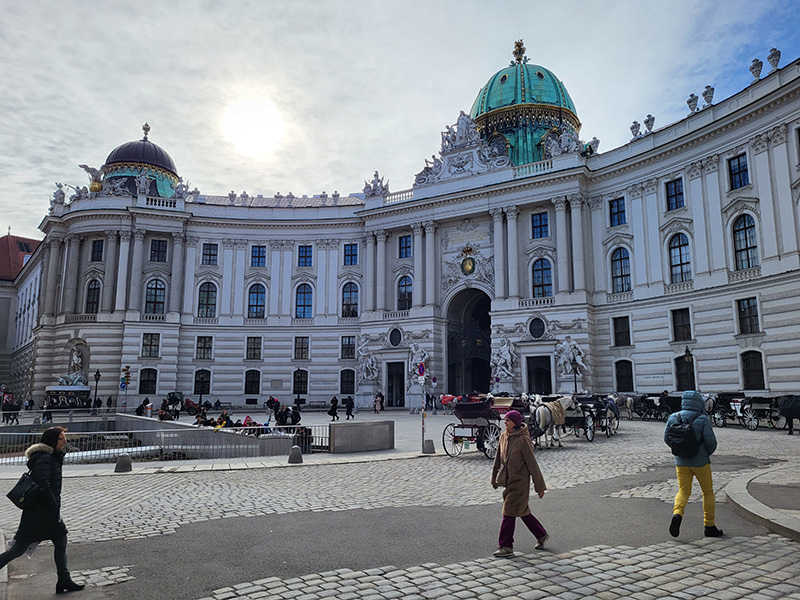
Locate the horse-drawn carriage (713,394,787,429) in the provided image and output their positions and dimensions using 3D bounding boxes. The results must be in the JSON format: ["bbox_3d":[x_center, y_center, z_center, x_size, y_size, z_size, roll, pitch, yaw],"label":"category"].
[{"bbox_3d":[17.432,5.650,30.089,1.650,1.750,3.200,2,-10,-13],"label":"horse-drawn carriage"}]

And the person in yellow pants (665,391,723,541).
[{"bbox_3d":[3.613,2.010,7.412,0.620,1.760,0.580,9,-13,-41],"label":"person in yellow pants"}]

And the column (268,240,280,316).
[{"bbox_3d":[-13.888,-2.466,66.768,1.200,8.500,0.600,0,-9,-1],"label":"column"}]

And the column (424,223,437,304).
[{"bbox_3d":[3.342,-3.867,62.374,1.200,8.986,1.200,-6,-11,32],"label":"column"}]

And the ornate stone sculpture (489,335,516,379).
[{"bbox_3d":[9.601,5.350,55.801,2.300,4.216,1.500,-6,-11,32],"label":"ornate stone sculpture"}]

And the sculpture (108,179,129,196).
[{"bbox_3d":[-30.835,-12.298,65.822,1.900,2.120,1.200,-1,-10,5],"label":"sculpture"}]

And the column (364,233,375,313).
[{"bbox_3d":[-3.169,-3.001,63.155,1.000,8.640,1.000,0,-9,0],"label":"column"}]

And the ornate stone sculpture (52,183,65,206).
[{"bbox_3d":[-38.737,-11.985,68.261,1.250,2.600,1.200,-9,-13,44],"label":"ornate stone sculpture"}]

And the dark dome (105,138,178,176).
[{"bbox_3d":[-33.321,-18.758,77.969,8.800,4.450,8.800,-1,-10,7],"label":"dark dome"}]

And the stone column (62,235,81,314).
[{"bbox_3d":[-36.742,-2.958,67.169,1.300,9.142,1.300,-1,-10,10],"label":"stone column"}]

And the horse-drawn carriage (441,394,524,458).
[{"bbox_3d":[2.987,4.019,18.999,1.650,1.850,3.200,-7,-12,37],"label":"horse-drawn carriage"}]

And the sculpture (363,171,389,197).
[{"bbox_3d":[-2.543,-12.567,65.015,2.300,2.700,1.500,-6,-11,32],"label":"sculpture"}]

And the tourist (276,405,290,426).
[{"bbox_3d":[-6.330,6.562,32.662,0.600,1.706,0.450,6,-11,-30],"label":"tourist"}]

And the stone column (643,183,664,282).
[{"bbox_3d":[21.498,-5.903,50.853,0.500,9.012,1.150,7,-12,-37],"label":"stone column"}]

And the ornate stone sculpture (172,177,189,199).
[{"bbox_3d":[-24.586,-12.605,67.461,1.750,2.510,1.200,3,-10,-16],"label":"ornate stone sculpture"}]

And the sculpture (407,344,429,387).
[{"bbox_3d":[1.752,6.458,60.164,1.900,4.300,1.500,-6,-11,32],"label":"sculpture"}]

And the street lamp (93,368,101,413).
[{"bbox_3d":[-28.959,8.796,57.325,0.620,4.310,0.620,0,-10,0],"label":"street lamp"}]

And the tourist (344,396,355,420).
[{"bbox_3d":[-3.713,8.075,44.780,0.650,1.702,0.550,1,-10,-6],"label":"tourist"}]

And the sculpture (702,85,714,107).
[{"bbox_3d":[24.232,-16.057,47.268,0.850,1.793,0.950,4,-10,-21],"label":"sculpture"}]

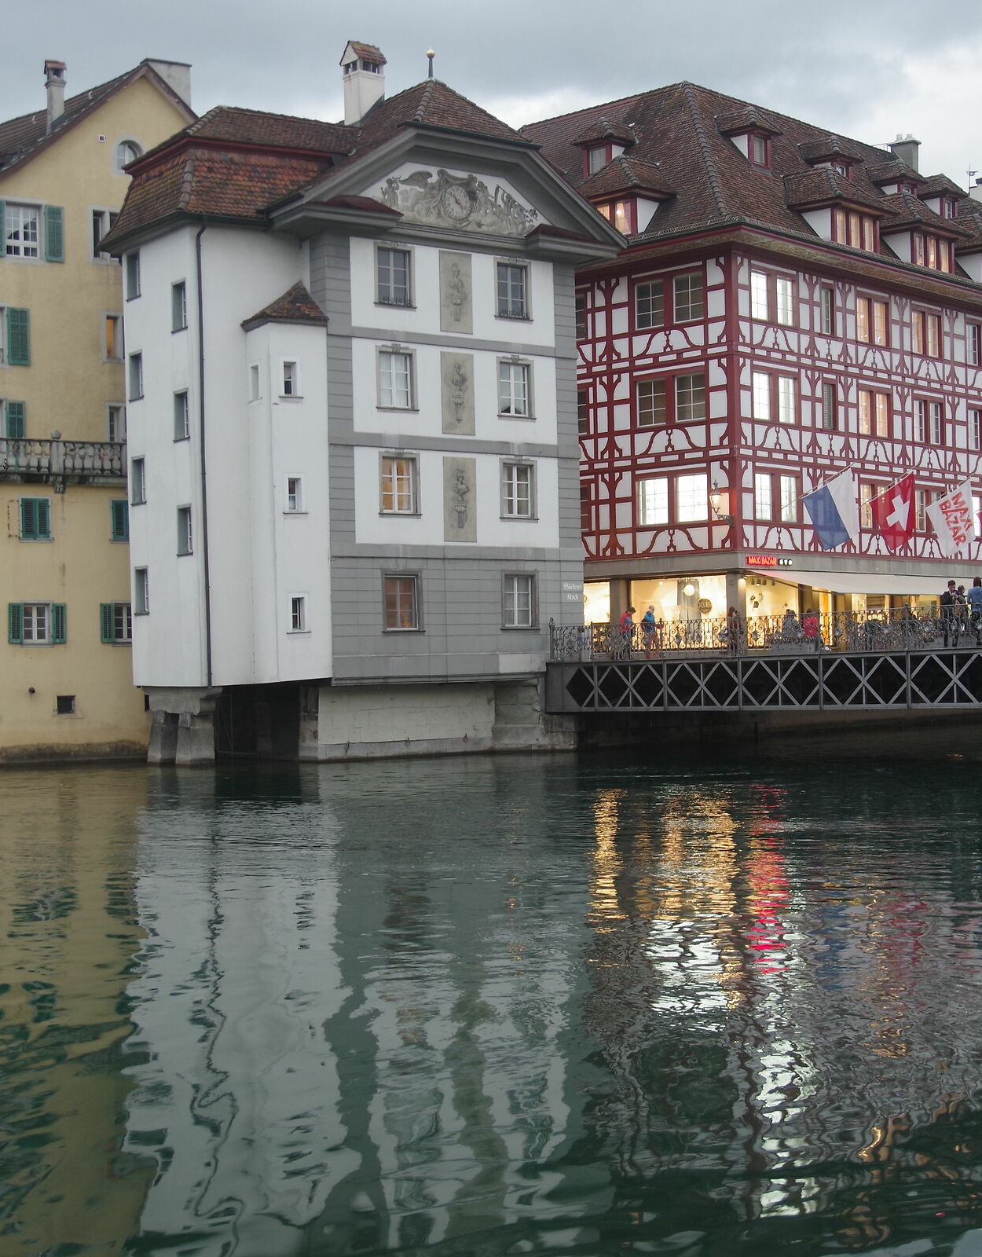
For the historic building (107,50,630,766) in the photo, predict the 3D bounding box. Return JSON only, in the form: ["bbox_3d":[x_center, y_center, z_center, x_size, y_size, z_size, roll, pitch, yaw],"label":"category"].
[{"bbox_3d":[-3.954,-6.794,56.041,13.400,20.860,8.700,-1,-1,-37],"label":"historic building"}]

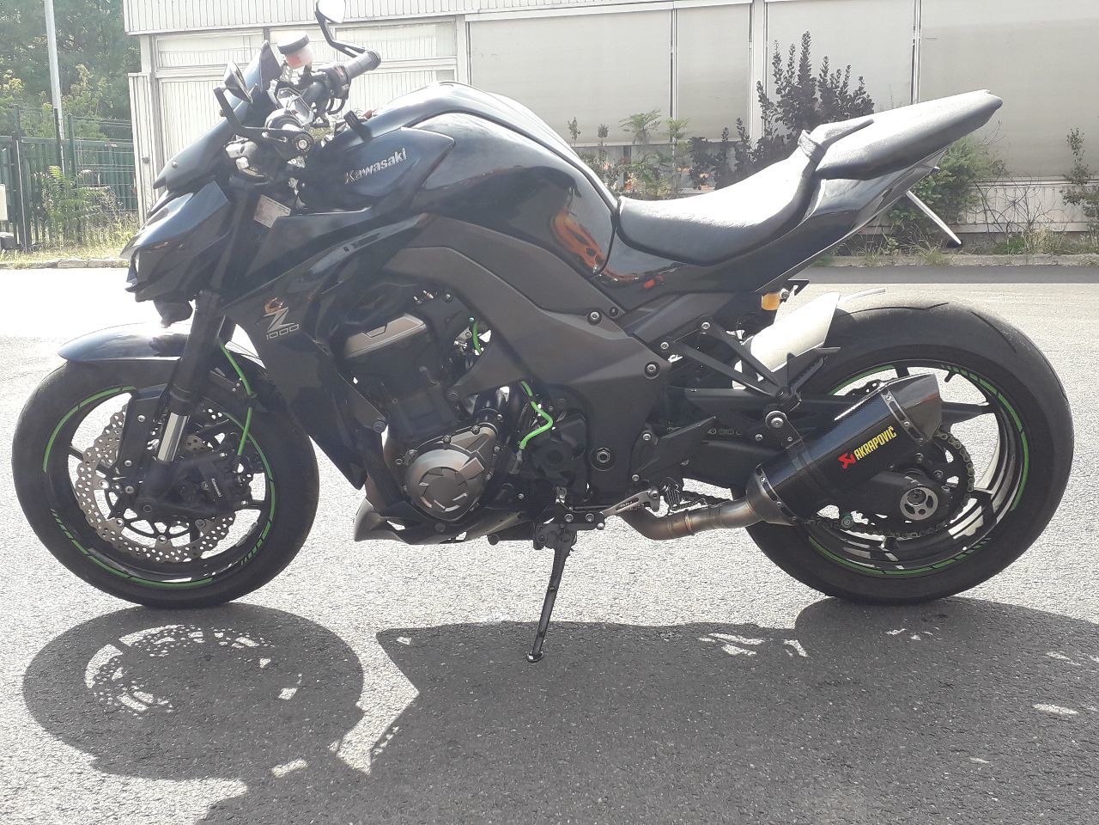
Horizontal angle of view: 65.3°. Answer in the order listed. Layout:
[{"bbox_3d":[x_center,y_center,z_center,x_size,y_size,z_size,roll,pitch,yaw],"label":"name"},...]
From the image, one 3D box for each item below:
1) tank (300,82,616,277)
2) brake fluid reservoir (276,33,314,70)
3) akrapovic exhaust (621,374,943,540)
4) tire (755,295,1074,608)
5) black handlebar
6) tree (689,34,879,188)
[{"bbox_3d":[-0.153,-0.422,1.537,0.550,0.320,0.380,-1,23,7],"label":"tank"},{"bbox_3d":[-0.490,-0.700,1.655,0.064,0.062,0.064,-13,28,13],"label":"brake fluid reservoir"},{"bbox_3d":[0.392,0.106,1.490,0.580,0.175,0.160,-23,19,16],"label":"akrapovic exhaust"},{"bbox_3d":[0.665,0.085,1.665,0.622,0.622,0.190,-1,23,7],"label":"tire"},{"bbox_3d":[-0.390,-0.726,1.790,0.042,0.042,0.130,8,37,25],"label":"black handlebar"},{"bbox_3d":[2.800,-3.280,10.300,2.200,2.550,1.700,-1,8,0],"label":"tree"}]

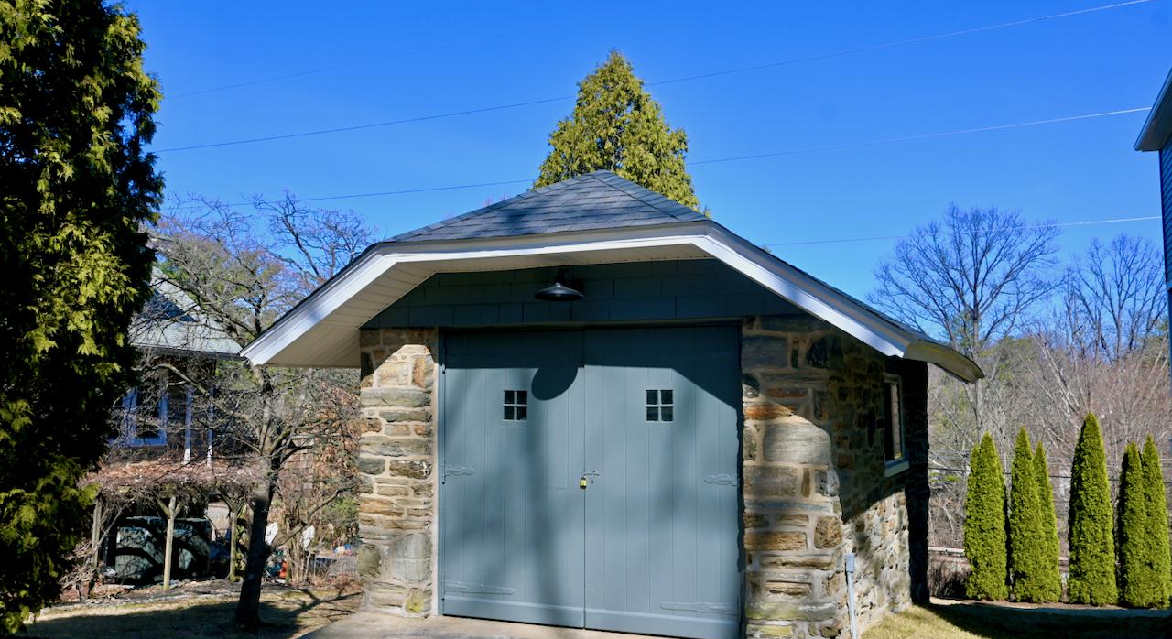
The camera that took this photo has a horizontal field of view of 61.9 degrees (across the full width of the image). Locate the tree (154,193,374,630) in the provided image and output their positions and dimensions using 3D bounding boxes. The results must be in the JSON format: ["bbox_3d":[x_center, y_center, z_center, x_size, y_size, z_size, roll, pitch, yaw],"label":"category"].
[{"bbox_3d":[-2.758,0.782,8.300,2.150,3.750,2.100,0,-4,0],"label":"tree"}]

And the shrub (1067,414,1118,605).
[{"bbox_3d":[7.251,2.723,14.000,0.730,2.730,0.720,0,-4,0],"label":"shrub"}]

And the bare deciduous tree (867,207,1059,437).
[{"bbox_3d":[18.695,2.317,48.000,9.300,15.500,9.000,0,-4,0],"label":"bare deciduous tree"}]

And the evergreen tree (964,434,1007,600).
[{"bbox_3d":[5.851,2.875,14.300,0.630,2.430,0.630,0,-4,0],"label":"evergreen tree"}]

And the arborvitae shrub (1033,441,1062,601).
[{"bbox_3d":[6.635,2.948,14.200,0.580,2.330,0.580,0,-4,0],"label":"arborvitae shrub"}]

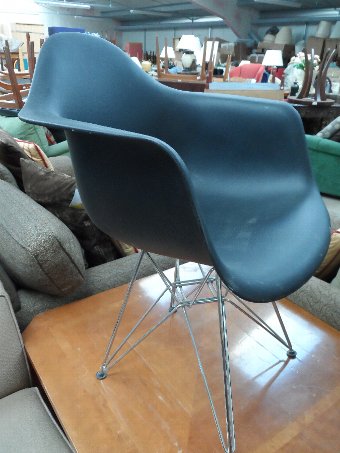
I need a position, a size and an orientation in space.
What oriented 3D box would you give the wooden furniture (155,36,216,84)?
[{"bbox_3d":[0.192,-2.050,4.510,0.650,0.500,0.460,7,27,15],"label":"wooden furniture"}]

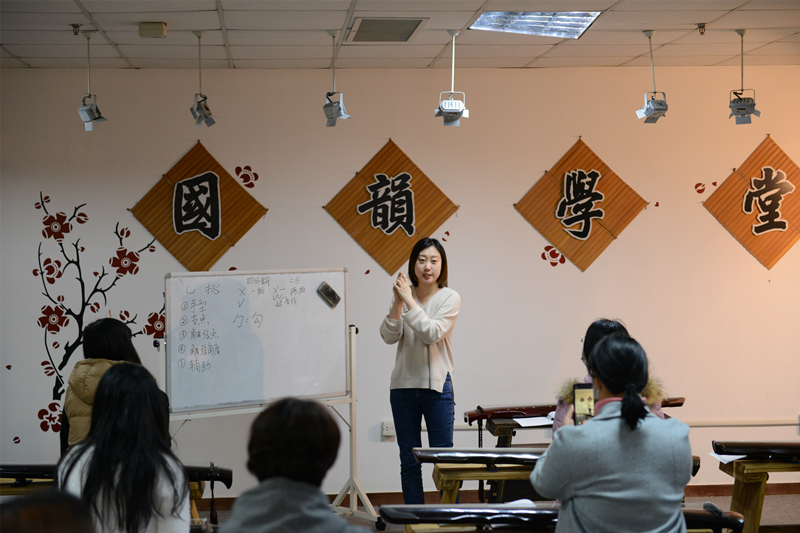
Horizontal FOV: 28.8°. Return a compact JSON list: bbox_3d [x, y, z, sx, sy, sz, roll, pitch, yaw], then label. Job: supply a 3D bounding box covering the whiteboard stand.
[{"bbox_3d":[-0.265,0.915,8.877,0.070,1.159,0.500,-2,1,-41],"label":"whiteboard stand"}]

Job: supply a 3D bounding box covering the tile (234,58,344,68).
[{"bbox_3d":[-0.700,-1.214,9.234,0.600,0.020,0.520,-1,1,-5],"label":"tile"}]

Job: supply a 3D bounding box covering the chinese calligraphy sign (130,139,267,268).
[{"bbox_3d":[-1.220,-0.342,9.454,0.845,0.845,0.024,-1,1,-5],"label":"chinese calligraphy sign"}]

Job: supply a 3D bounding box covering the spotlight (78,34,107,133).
[{"bbox_3d":[-1.544,-0.920,7.772,0.140,0.495,0.150,0,1,44],"label":"spotlight"}]

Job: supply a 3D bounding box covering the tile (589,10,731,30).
[{"bbox_3d":[1.244,-1.210,7.611,0.598,0.018,0.598,-1,1,-5],"label":"tile"}]

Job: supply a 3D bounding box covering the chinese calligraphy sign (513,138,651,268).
[{"bbox_3d":[1.124,-0.378,9.652,0.845,0.845,0.024,-1,1,-5],"label":"chinese calligraphy sign"}]

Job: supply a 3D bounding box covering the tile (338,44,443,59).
[{"bbox_3d":[-0.054,-1.214,8.721,0.600,0.020,0.612,-1,1,-5],"label":"tile"}]

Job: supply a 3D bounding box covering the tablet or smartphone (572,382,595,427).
[{"bbox_3d":[0.612,0.460,5.150,0.072,0.146,0.009,-3,1,-17],"label":"tablet or smartphone"}]

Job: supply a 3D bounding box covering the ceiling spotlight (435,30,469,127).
[{"bbox_3d":[0.262,-0.952,7.896,0.170,0.482,0.180,-1,1,-5],"label":"ceiling spotlight"}]

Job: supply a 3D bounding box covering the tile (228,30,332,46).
[{"bbox_3d":[-0.600,-1.192,8.053,0.598,0.018,0.598,-1,1,-5],"label":"tile"}]

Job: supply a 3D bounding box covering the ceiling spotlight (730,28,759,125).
[{"bbox_3d":[1.784,-0.976,8.053,0.170,0.482,0.180,-1,1,4],"label":"ceiling spotlight"}]

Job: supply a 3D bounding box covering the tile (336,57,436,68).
[{"bbox_3d":[-0.104,-1.219,9.272,0.598,0.018,0.540,-1,1,-5],"label":"tile"}]

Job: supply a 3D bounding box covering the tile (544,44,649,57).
[{"bbox_3d":[1.141,-1.228,8.806,0.598,0.018,0.598,-1,1,-5],"label":"tile"}]

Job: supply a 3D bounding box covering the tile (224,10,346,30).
[{"bbox_3d":[-0.549,-1.185,7.450,0.600,0.020,0.612,-1,1,-5],"label":"tile"}]

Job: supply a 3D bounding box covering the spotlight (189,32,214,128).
[{"bbox_3d":[-0.988,-0.933,7.800,0.105,0.495,0.125,0,1,28],"label":"spotlight"}]

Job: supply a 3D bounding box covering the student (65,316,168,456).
[{"bbox_3d":[-1.330,0.882,7.380,0.490,1.290,0.750,-1,1,5],"label":"student"}]

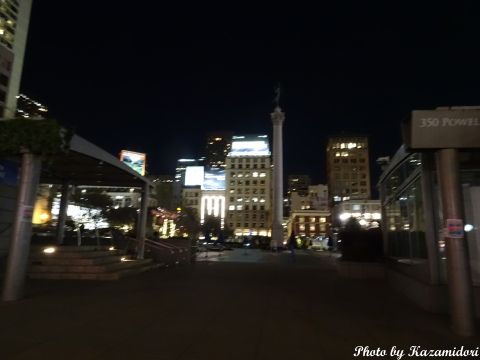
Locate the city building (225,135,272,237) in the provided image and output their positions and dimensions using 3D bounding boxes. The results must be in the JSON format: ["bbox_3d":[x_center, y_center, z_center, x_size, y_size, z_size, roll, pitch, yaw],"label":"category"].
[{"bbox_3d":[4.878,4.937,156.883,20.832,47.445,22.000,0,-10,7],"label":"city building"}]

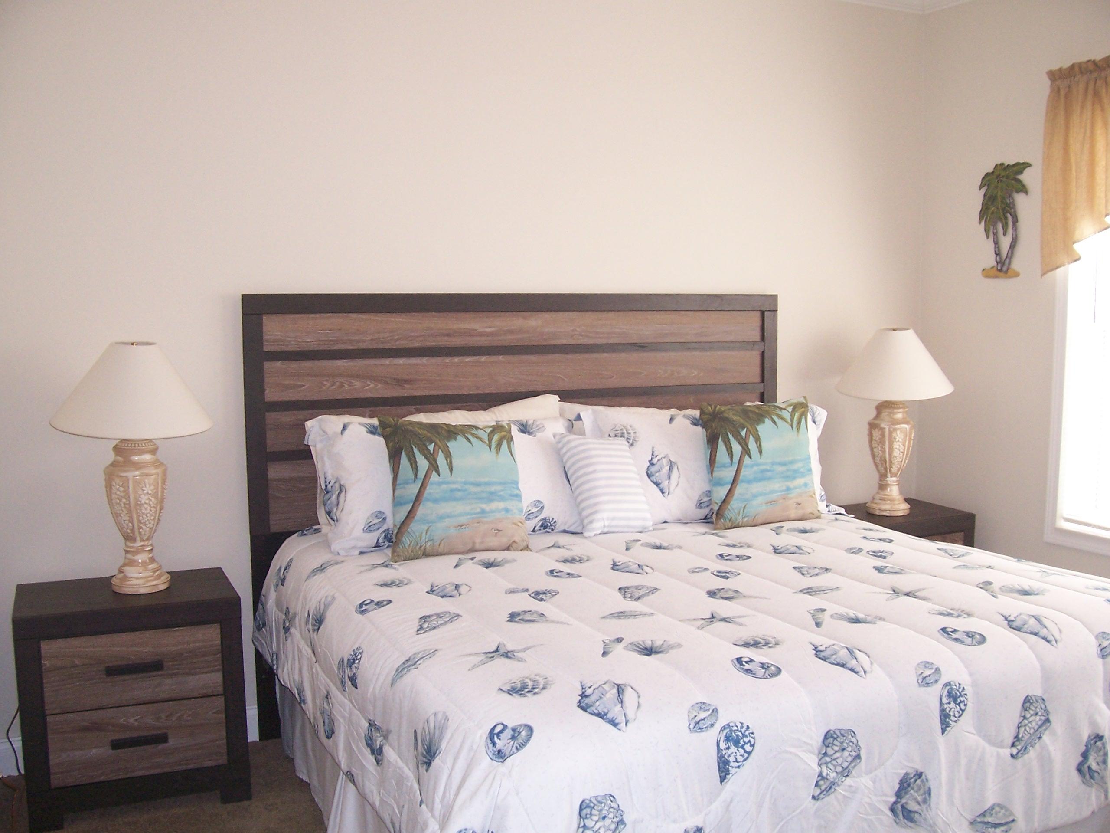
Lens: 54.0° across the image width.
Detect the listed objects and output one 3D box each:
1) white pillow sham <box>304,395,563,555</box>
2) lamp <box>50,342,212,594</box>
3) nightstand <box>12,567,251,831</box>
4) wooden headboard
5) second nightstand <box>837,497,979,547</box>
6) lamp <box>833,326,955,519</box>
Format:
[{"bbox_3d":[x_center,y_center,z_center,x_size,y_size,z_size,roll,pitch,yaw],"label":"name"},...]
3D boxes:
[{"bbox_3d":[-0.336,0.192,3.448,0.860,0.440,0.170,-3,-11,-23],"label":"white pillow sham"},{"bbox_3d":[-1.190,0.145,3.088,0.455,0.720,0.455,-3,6,-23],"label":"lamp"},{"bbox_3d":[-1.222,0.793,3.145,0.611,0.611,0.400,-3,6,-25],"label":"nightstand"},{"bbox_3d":[-0.059,0.302,3.869,2.014,1.469,0.070,-3,6,-23],"label":"wooden headboard"},{"bbox_3d":[1.285,0.675,4.320,0.611,0.611,0.400,-3,6,-22],"label":"second nightstand"},{"bbox_3d":[1.330,0.017,4.293,0.455,0.720,0.455,-3,6,-23],"label":"lamp"}]

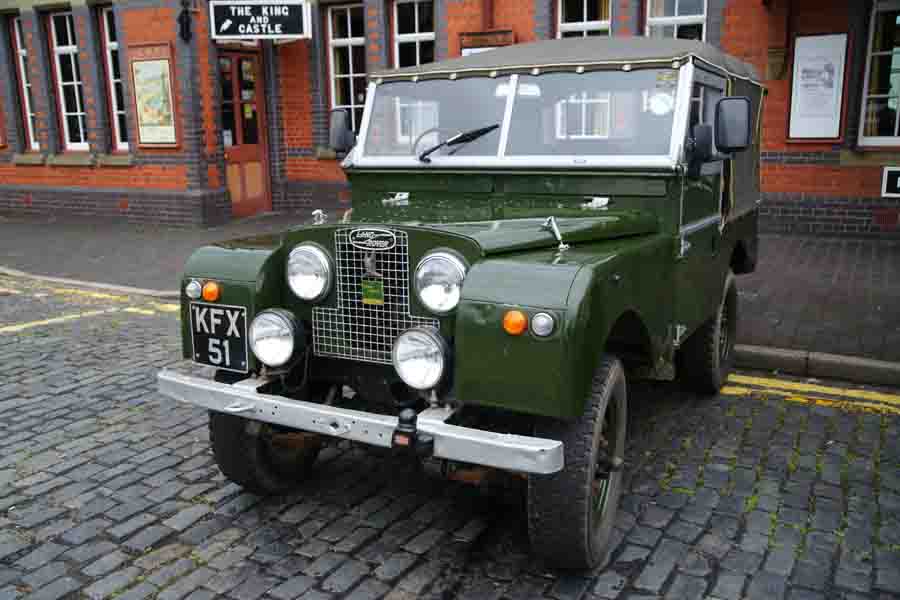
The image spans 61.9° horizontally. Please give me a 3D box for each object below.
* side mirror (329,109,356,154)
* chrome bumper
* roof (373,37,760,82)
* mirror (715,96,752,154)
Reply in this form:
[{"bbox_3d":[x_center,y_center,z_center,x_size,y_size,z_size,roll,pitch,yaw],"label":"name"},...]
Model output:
[{"bbox_3d":[-0.558,-0.860,3.842,0.140,0.220,0.080,10,16,44],"label":"side mirror"},{"bbox_3d":[-0.382,0.374,2.430,1.575,0.085,0.080,5,13,29],"label":"chrome bumper"},{"bbox_3d":[0.812,-1.318,4.261,1.570,0.235,2.180,5,13,29],"label":"roof"},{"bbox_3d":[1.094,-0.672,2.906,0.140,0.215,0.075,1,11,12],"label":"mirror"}]

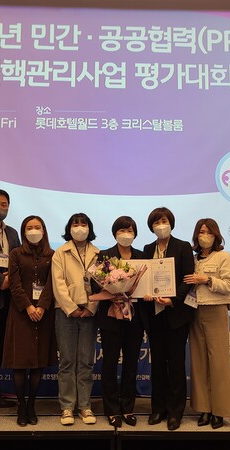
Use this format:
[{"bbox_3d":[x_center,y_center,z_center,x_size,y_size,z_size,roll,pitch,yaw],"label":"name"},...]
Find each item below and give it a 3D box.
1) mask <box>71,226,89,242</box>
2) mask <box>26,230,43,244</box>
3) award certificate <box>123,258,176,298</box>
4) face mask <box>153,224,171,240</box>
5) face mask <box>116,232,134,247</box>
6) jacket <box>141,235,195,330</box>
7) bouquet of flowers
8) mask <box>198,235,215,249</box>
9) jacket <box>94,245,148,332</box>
[{"bbox_3d":[-0.272,0.071,3.557,0.142,0.118,0.085,1,-8,-4],"label":"mask"},{"bbox_3d":[-0.633,0.095,3.543,0.138,0.108,0.085,1,-8,-8],"label":"mask"},{"bbox_3d":[0.262,0.401,3.378,0.420,0.300,0.100,-8,-19,14],"label":"award certificate"},{"bbox_3d":[0.372,0.059,3.528,0.140,0.115,0.085,-4,-8,-1],"label":"face mask"},{"bbox_3d":[0.080,0.118,3.540,0.140,0.105,0.085,7,-8,-4],"label":"face mask"},{"bbox_3d":[0.426,0.449,3.522,0.460,0.720,0.290,-2,-9,15],"label":"jacket"},{"bbox_3d":[0.011,0.466,3.307,0.420,0.460,0.270,0,-8,0],"label":"bouquet of flowers"},{"bbox_3d":[0.717,0.130,3.518,0.135,0.108,0.085,-7,-9,21],"label":"mask"},{"bbox_3d":[0.051,0.498,3.535,0.440,0.680,0.280,0,-8,0],"label":"jacket"}]

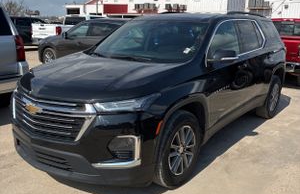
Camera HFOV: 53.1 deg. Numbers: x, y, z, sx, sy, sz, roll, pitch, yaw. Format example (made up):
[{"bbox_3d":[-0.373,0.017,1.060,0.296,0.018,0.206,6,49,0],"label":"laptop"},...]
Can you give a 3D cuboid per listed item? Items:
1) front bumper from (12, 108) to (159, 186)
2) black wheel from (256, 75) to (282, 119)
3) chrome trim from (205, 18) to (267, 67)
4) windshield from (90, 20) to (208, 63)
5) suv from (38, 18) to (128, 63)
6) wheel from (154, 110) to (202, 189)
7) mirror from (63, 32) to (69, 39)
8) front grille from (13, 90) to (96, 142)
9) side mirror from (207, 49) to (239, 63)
[{"bbox_3d":[-0.859,0.364,2.887,1.940,0.630,0.620,9,15,36],"label":"front bumper"},{"bbox_3d":[2.104,-0.010,5.331,0.255,0.788,0.788,9,15,36],"label":"black wheel"},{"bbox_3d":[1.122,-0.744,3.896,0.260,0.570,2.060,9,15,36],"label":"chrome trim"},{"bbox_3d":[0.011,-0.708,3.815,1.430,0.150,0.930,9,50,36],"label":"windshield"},{"bbox_3d":[-2.099,-2.007,11.297,4.620,1.700,1.850,6,13,25],"label":"suv"},{"bbox_3d":[0.237,0.493,2.945,0.255,0.788,0.788,9,15,36],"label":"wheel"},{"bbox_3d":[-2.971,-2.167,10.500,0.130,0.190,0.220,6,13,25],"label":"mirror"},{"bbox_3d":[-0.976,0.149,2.682,1.260,0.415,0.230,9,15,36],"label":"front grille"},{"bbox_3d":[0.764,-0.417,3.126,0.250,0.180,0.180,9,15,36],"label":"side mirror"}]

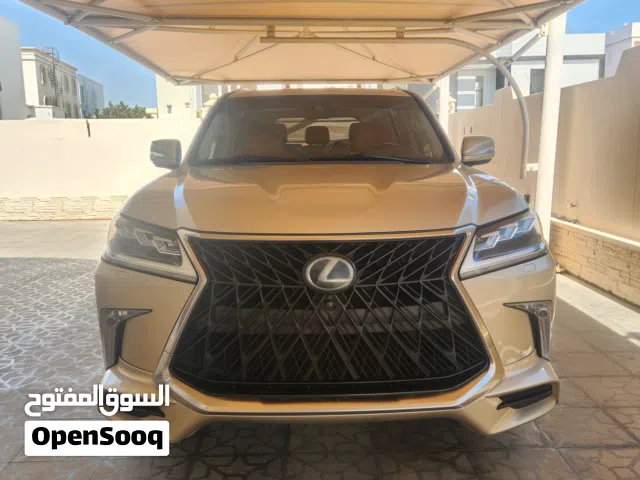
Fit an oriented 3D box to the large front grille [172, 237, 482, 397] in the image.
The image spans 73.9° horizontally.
[{"bbox_3d":[0.034,0.237,1.407,1.050,0.560,0.160,0,13,-1],"label":"large front grille"}]

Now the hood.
[{"bbox_3d":[0.020,-0.245,1.914,1.640,0.200,1.320,0,13,-1],"label":"hood"}]

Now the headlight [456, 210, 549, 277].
[{"bbox_3d":[0.679,-0.009,1.581,0.460,0.190,0.400,0,13,-1],"label":"headlight"}]

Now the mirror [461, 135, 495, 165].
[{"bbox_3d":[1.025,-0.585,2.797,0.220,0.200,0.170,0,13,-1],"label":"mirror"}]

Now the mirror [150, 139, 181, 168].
[{"bbox_3d":[-1.004,-0.565,2.758,0.220,0.200,0.170,0,13,-1],"label":"mirror"}]

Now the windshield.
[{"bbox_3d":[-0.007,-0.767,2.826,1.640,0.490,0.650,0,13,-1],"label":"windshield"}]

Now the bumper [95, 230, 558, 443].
[{"bbox_3d":[0.031,0.298,1.595,1.880,0.760,0.540,0,13,-1],"label":"bumper"}]

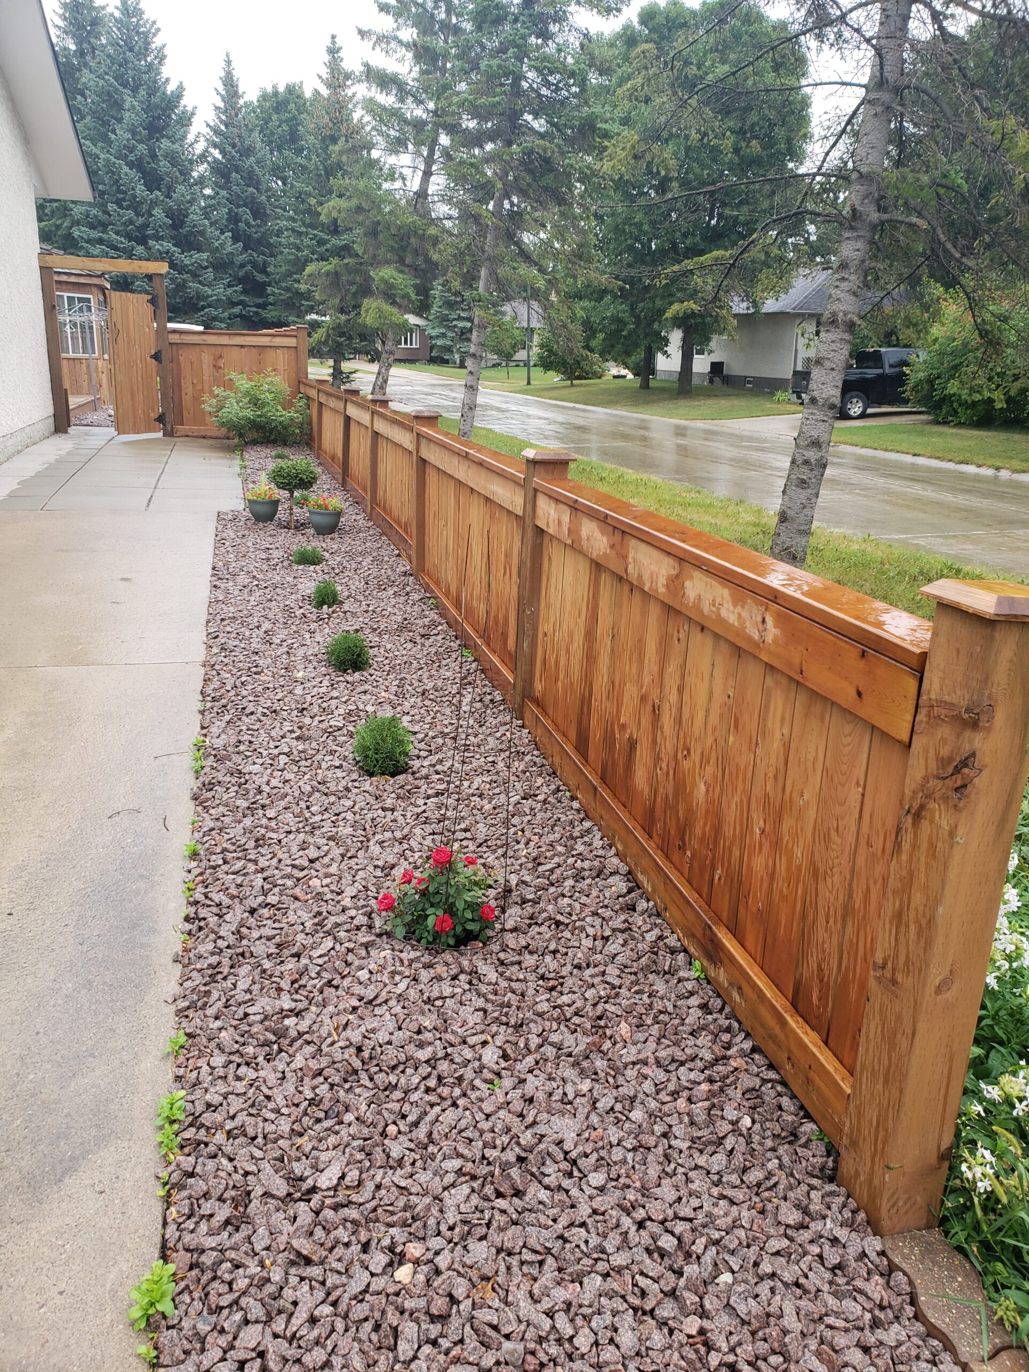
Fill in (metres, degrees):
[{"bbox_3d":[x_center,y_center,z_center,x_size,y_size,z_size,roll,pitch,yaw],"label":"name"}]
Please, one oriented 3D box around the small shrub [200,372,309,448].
[{"bbox_3d":[-3.567,-3.833,14.200,1.450,1.030,1.300,-3,18,-14],"label":"small shrub"}]

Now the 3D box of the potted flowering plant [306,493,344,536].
[{"bbox_3d":[-1.391,-1.263,7.536,0.280,0.305,0.280,-2,18,-15],"label":"potted flowering plant"}]

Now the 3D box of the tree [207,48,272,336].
[{"bbox_3d":[-8.769,-14.262,32.061,3.000,9.389,3.000,-2,18,-15],"label":"tree"}]

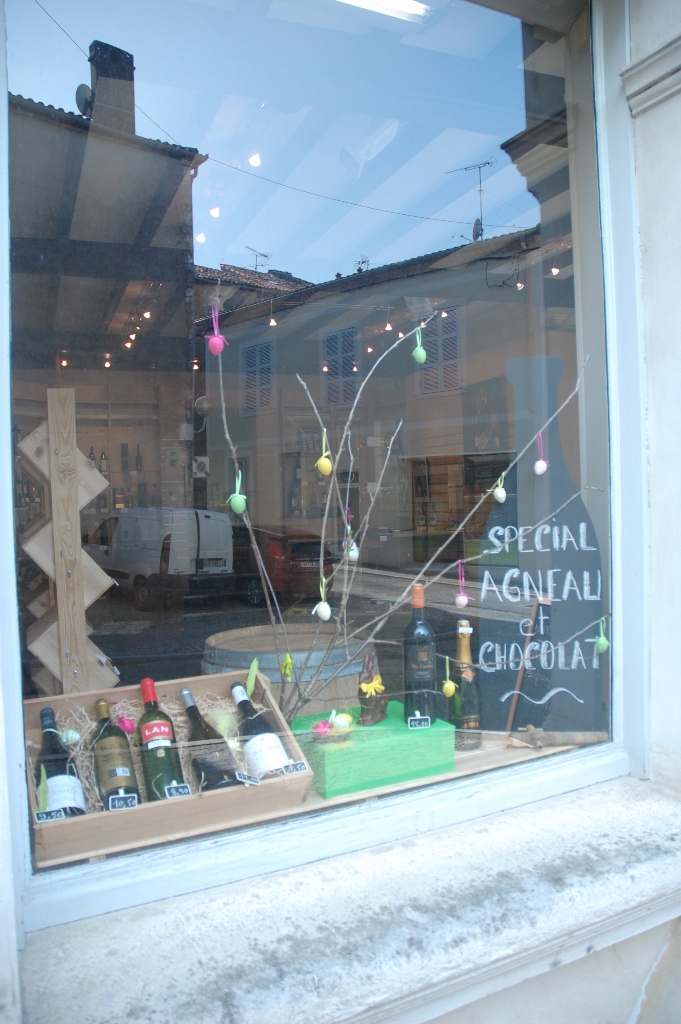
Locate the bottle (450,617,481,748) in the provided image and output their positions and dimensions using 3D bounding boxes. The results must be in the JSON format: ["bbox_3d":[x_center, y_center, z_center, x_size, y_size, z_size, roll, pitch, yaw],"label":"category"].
[{"bbox_3d":[0.314,0.429,1.934,0.084,0.317,0.084,-1,1,0],"label":"bottle"}]

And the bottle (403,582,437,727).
[{"bbox_3d":[0.186,0.330,1.801,0.075,0.323,0.075,-1,1,-4],"label":"bottle"}]

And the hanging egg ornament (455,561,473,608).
[{"bbox_3d":[0.314,0.183,1.940,0.045,0.121,0.035,-1,1,9],"label":"hanging egg ornament"}]

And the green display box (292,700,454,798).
[{"bbox_3d":[0.058,0.545,1.794,0.327,0.101,0.262,-2,1,-26],"label":"green display box"}]

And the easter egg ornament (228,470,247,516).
[{"bbox_3d":[-0.222,-0.042,1.650,0.041,0.095,0.037,-1,1,-8],"label":"easter egg ornament"}]

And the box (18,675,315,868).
[{"bbox_3d":[-0.366,0.494,1.578,0.522,0.090,0.339,-2,27,-27],"label":"box"}]

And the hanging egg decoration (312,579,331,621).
[{"bbox_3d":[-0.045,0.206,1.800,0.041,0.097,0.036,-1,1,-1],"label":"hanging egg decoration"}]

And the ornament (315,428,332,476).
[{"bbox_3d":[-0.038,-0.136,1.740,0.038,0.108,0.036,-1,1,-1],"label":"ornament"}]

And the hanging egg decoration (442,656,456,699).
[{"bbox_3d":[0.268,0.405,1.880,0.034,0.100,0.034,-1,1,8],"label":"hanging egg decoration"}]

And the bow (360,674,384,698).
[{"bbox_3d":[0.073,0.413,1.817,0.058,0.052,0.033,-1,1,-19],"label":"bow"}]

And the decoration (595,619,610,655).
[{"bbox_3d":[0.663,0.314,1.940,0.039,0.090,0.034,-1,1,19],"label":"decoration"}]

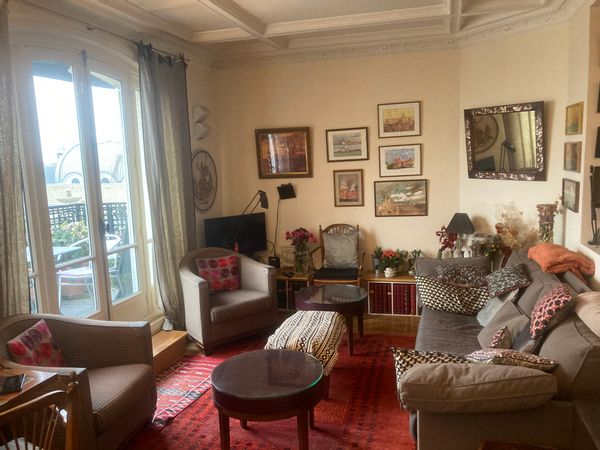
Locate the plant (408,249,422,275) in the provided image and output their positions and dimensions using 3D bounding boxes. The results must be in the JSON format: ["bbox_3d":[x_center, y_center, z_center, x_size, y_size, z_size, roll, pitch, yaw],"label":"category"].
[{"bbox_3d":[1.158,0.390,4.865,0.158,0.273,0.158,0,8,17],"label":"plant"}]

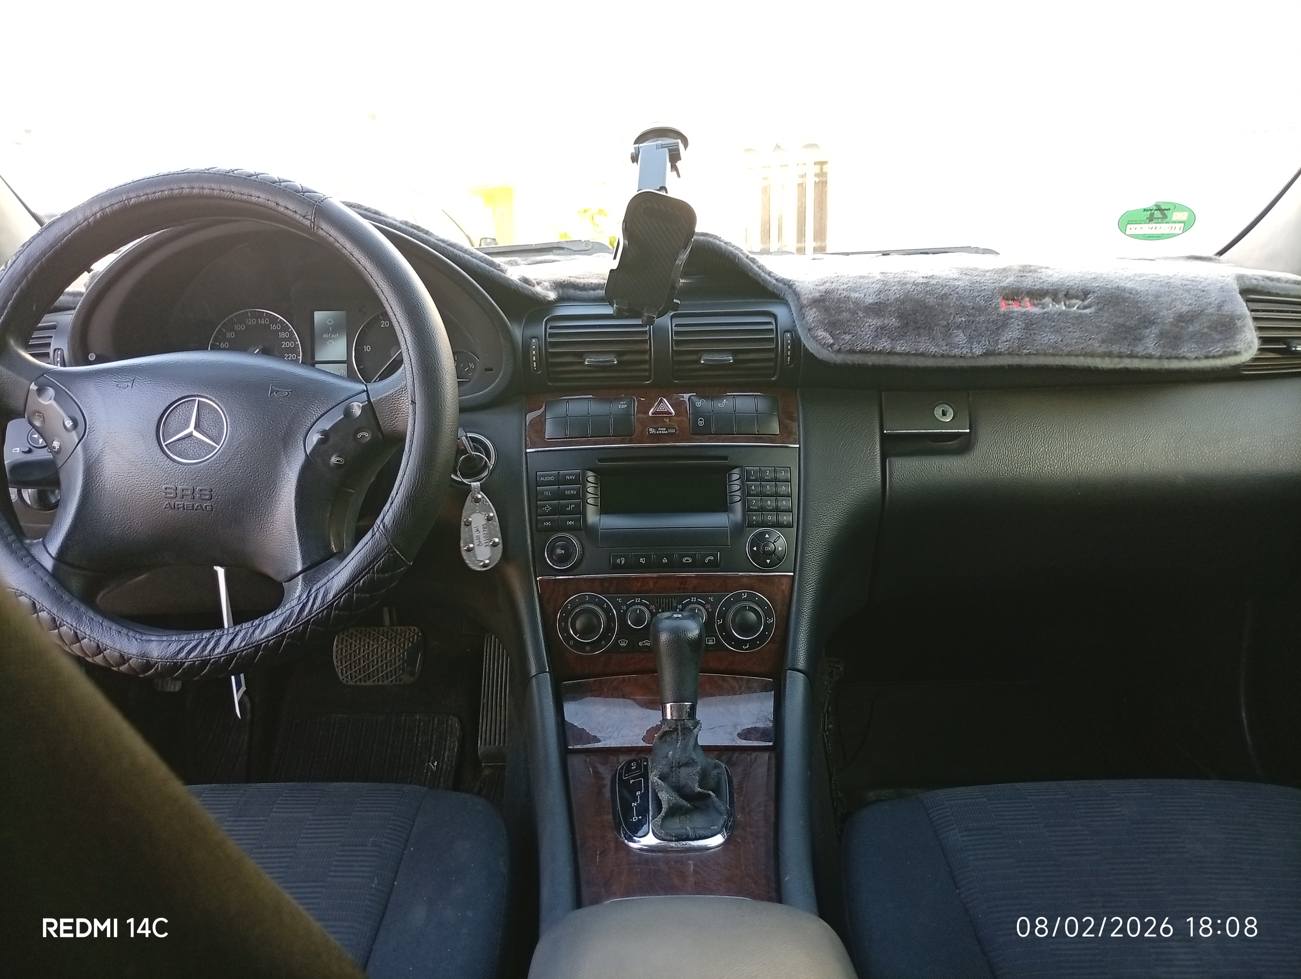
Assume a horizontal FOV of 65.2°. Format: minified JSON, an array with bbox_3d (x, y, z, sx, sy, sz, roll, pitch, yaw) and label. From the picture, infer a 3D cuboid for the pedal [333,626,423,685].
[{"bbox_3d":[-0.364,0.222,1.360,0.120,0.078,0.035,0,-19,-1],"label":"pedal"}]

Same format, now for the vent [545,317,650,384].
[{"bbox_3d":[-0.051,-0.136,0.995,0.103,0.067,0.040,-1,2,-1],"label":"vent"}]

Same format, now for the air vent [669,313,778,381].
[{"bbox_3d":[0.072,-0.140,0.995,0.103,0.067,0.040,-1,2,-1],"label":"air vent"}]

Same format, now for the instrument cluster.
[{"bbox_3d":[-0.350,-0.173,1.010,0.420,0.175,0.120,-1,2,-1],"label":"instrument cluster"}]

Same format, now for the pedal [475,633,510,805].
[{"bbox_3d":[-0.206,0.293,1.360,0.050,0.200,0.040,0,-25,-1],"label":"pedal"}]

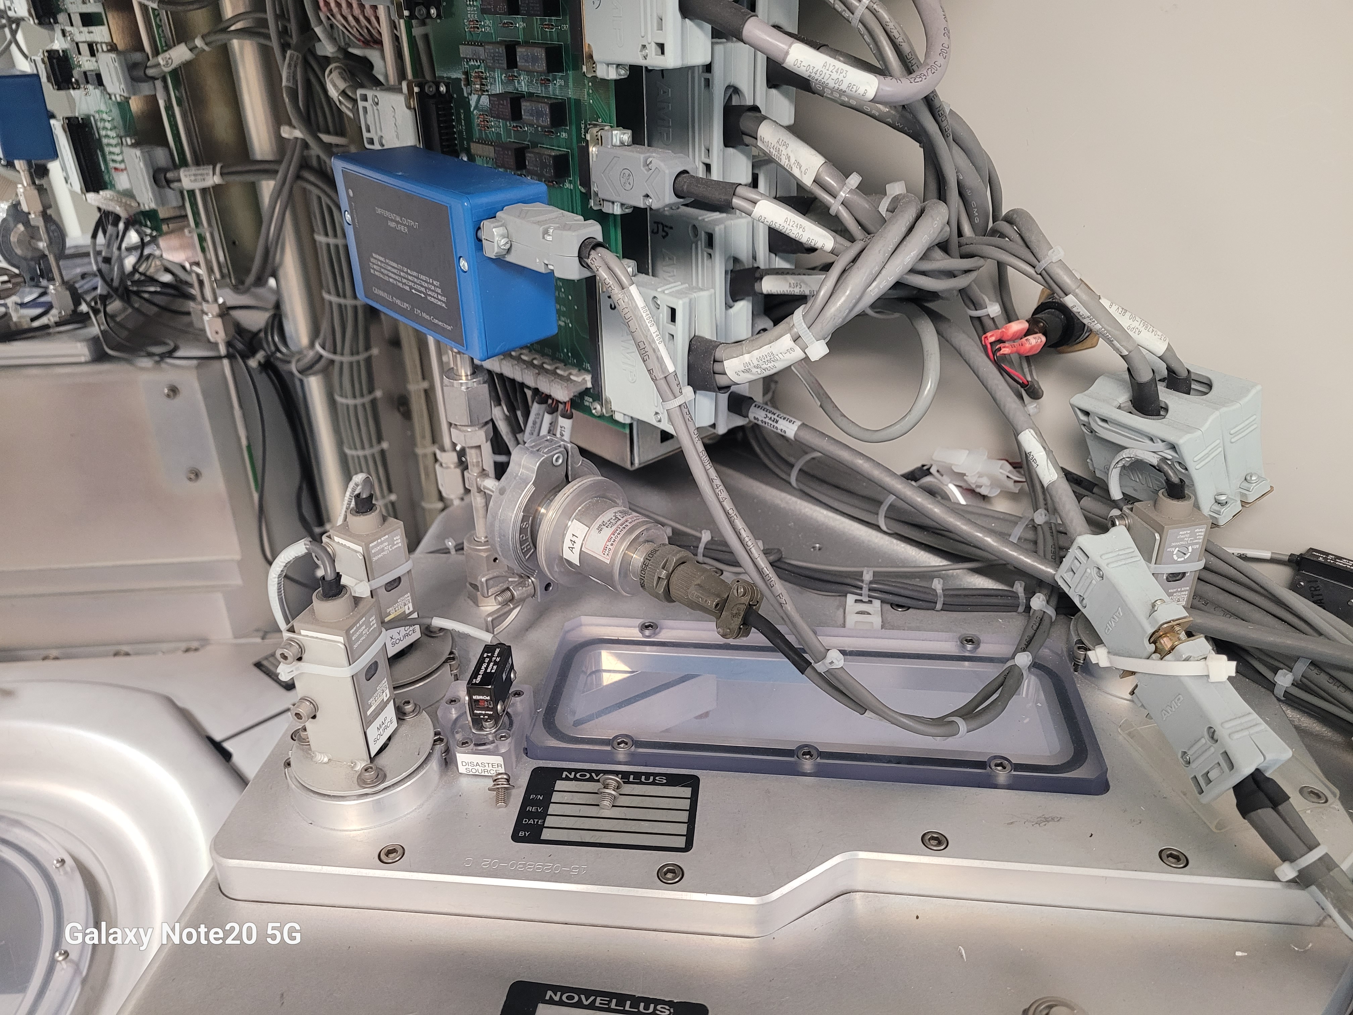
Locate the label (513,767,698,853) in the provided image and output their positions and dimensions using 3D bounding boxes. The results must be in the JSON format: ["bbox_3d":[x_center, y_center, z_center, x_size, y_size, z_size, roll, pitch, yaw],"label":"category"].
[{"bbox_3d":[-0.025,0.110,0.372,0.064,0.001,0.037,2,31,5],"label":"label"}]

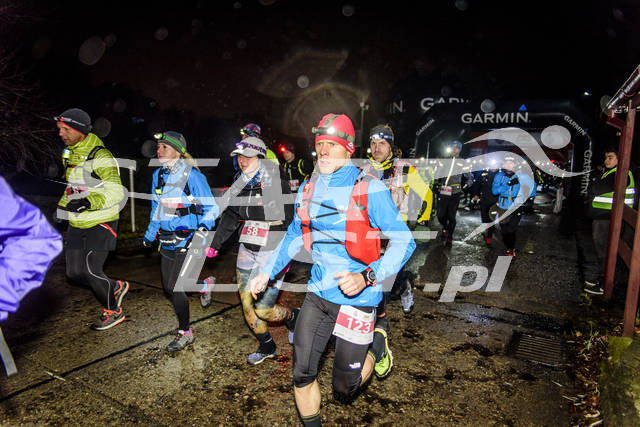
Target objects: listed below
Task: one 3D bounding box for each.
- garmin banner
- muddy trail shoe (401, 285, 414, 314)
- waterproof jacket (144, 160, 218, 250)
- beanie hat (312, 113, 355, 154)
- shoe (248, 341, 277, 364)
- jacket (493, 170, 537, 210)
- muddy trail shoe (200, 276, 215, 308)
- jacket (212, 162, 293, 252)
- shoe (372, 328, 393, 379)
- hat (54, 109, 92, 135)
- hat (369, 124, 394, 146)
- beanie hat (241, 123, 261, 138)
[{"bbox_3d":[3.954,-1.212,9.400,3.500,2.500,0.650,3,7,22],"label":"garmin banner"},{"bbox_3d":[0.824,0.820,4.020,0.105,0.130,0.280,3,32,16],"label":"muddy trail shoe"},{"bbox_3d":[-1.019,-0.066,3.150,0.480,0.630,0.360,5,8,31],"label":"waterproof jacket"},{"bbox_3d":[0.067,-0.384,2.050,0.180,0.190,0.220,6,9,32],"label":"beanie hat"},{"bbox_3d":[-0.408,0.991,3.030,0.250,0.120,0.095,-9,11,-41],"label":"shoe"},{"bbox_3d":[3.279,-0.418,7.200,0.660,0.680,0.420,4,7,26],"label":"jacket"},{"bbox_3d":[-0.966,0.679,3.670,0.095,0.260,0.110,4,-15,32],"label":"muddy trail shoe"},{"bbox_3d":[-0.461,-0.069,2.950,0.520,0.580,0.370,5,10,33],"label":"jacket"},{"bbox_3d":[0.354,0.801,2.440,0.110,0.280,0.100,-7,8,-40],"label":"shoe"},{"bbox_3d":[-1.877,-0.697,3.270,0.235,0.190,0.190,-5,10,-40],"label":"hat"},{"bbox_3d":[0.471,-0.592,3.240,0.180,0.165,0.220,5,8,30],"label":"hat"},{"bbox_3d":[-0.741,-0.888,4.650,0.210,0.160,0.180,-4,7,-40],"label":"beanie hat"}]

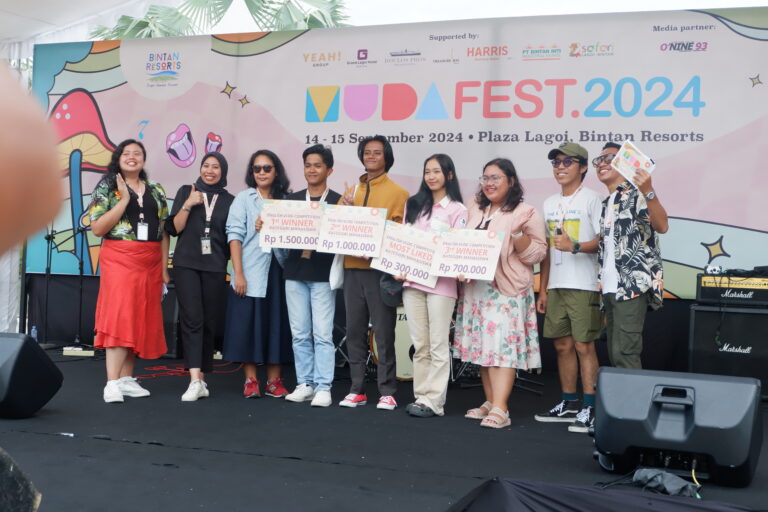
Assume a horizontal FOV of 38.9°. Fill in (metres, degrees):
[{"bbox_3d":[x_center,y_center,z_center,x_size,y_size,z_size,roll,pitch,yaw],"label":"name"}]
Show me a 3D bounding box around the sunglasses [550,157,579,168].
[{"bbox_3d":[1.093,-0.544,6.480,0.142,0.048,0.145,-2,-8,34],"label":"sunglasses"}]

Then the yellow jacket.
[{"bbox_3d":[-0.055,-0.232,7.000,0.440,0.610,0.290,2,-1,18],"label":"yellow jacket"}]

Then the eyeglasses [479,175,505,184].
[{"bbox_3d":[0.660,-0.444,6.459,0.140,0.045,0.140,2,-3,32],"label":"eyeglasses"}]

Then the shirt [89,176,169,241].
[{"bbox_3d":[-1.602,-0.298,6.820,0.480,0.390,0.290,1,0,-28],"label":"shirt"}]

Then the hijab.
[{"bbox_3d":[-1.118,-0.536,7.070,0.215,0.270,0.245,2,-1,12],"label":"hijab"}]

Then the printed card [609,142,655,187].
[{"bbox_3d":[1.425,-0.522,6.220,0.225,0.172,0.008,43,16,24],"label":"printed card"}]

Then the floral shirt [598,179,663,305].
[{"bbox_3d":[1.405,-0.057,6.200,0.280,0.690,0.400,1,0,-42],"label":"floral shirt"}]

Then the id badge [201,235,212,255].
[{"bbox_3d":[-1.133,-0.064,6.950,0.067,0.112,0.010,2,0,-8],"label":"id badge"}]

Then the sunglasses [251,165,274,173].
[{"bbox_3d":[-0.795,-0.575,7.150,0.143,0.048,0.145,2,0,8],"label":"sunglasses"}]

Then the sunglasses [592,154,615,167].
[{"bbox_3d":[1.325,-0.534,6.407,0.145,0.052,0.145,-14,-24,31],"label":"sunglasses"}]

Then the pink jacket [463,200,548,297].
[{"bbox_3d":[0.718,-0.044,6.400,0.450,0.550,0.320,2,0,30],"label":"pink jacket"}]

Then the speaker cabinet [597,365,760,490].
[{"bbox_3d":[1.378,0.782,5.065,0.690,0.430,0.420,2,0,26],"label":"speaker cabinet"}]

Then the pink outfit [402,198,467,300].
[{"bbox_3d":[0.323,-0.053,6.820,0.400,0.630,0.270,2,-1,20],"label":"pink outfit"}]

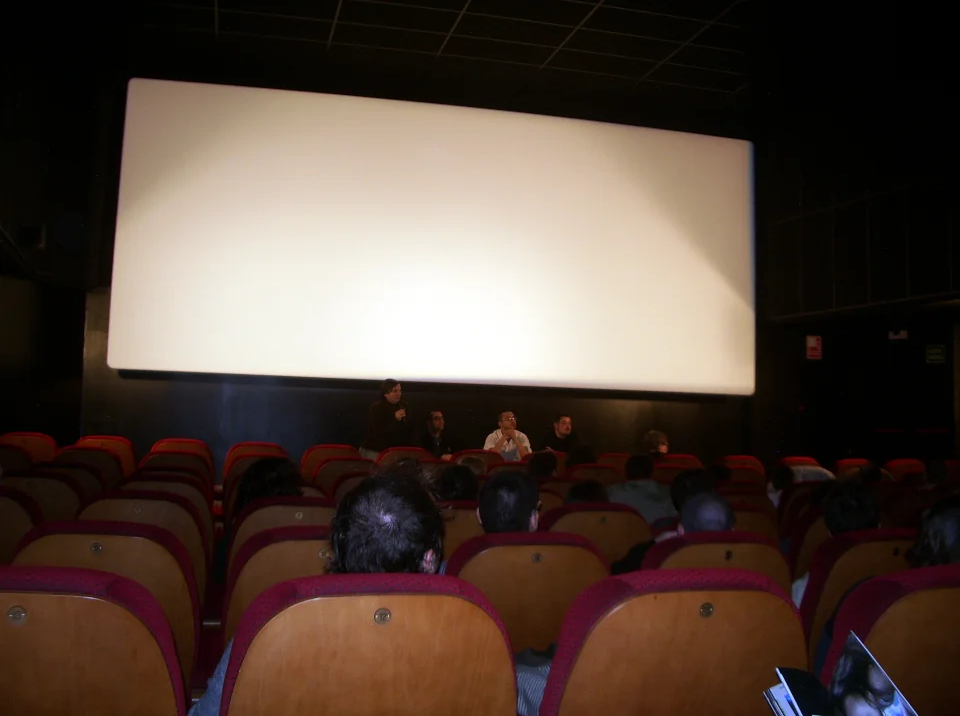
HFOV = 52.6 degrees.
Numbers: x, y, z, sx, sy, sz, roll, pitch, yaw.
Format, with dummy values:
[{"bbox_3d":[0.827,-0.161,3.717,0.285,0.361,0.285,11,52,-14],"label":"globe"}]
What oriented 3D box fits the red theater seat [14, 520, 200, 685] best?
[{"bbox_3d":[-0.979,0.865,2.510,0.520,0.930,0.580,3,-5,-14],"label":"red theater seat"}]

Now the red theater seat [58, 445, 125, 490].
[{"bbox_3d":[-2.441,1.032,6.040,0.520,0.950,0.620,3,-5,-14],"label":"red theater seat"}]

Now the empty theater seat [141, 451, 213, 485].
[{"bbox_3d":[-1.928,1.055,6.130,0.520,0.930,0.580,3,-5,-14],"label":"empty theater seat"}]

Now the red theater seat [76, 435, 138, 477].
[{"bbox_3d":[-2.656,1.017,6.900,0.520,0.930,0.580,3,-5,-14],"label":"red theater seat"}]

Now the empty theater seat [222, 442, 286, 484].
[{"bbox_3d":[-1.699,1.089,7.180,0.520,0.930,0.580,3,-5,-14],"label":"empty theater seat"}]

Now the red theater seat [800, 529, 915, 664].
[{"bbox_3d":[1.102,0.981,3.050,0.520,0.930,0.580,3,-5,-14],"label":"red theater seat"}]

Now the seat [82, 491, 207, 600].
[{"bbox_3d":[-1.196,0.928,3.426,0.520,0.950,0.600,2,-4,-12],"label":"seat"}]

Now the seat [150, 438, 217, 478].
[{"bbox_3d":[-2.188,1.064,7.092,0.520,0.950,0.600,2,-4,-14],"label":"seat"}]

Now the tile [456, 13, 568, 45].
[{"bbox_3d":[0.339,-3.309,9.795,1.200,0.025,0.600,3,-5,-14],"label":"tile"}]

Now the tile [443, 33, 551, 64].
[{"bbox_3d":[0.204,-3.282,10.400,1.200,0.030,0.600,3,-5,-14],"label":"tile"}]

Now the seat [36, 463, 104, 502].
[{"bbox_3d":[-2.198,1.028,5.116,0.520,0.950,0.620,3,-5,-14],"label":"seat"}]

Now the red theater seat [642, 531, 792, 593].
[{"bbox_3d":[0.608,0.974,2.909,0.520,0.950,0.620,3,-5,-14],"label":"red theater seat"}]

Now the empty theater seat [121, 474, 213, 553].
[{"bbox_3d":[-1.444,0.985,4.342,0.520,0.950,0.600,2,-4,-13],"label":"empty theater seat"}]

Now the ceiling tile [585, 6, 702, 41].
[{"bbox_3d":[1.646,-3.343,9.740,1.200,0.030,0.600,2,-4,-14],"label":"ceiling tile"}]

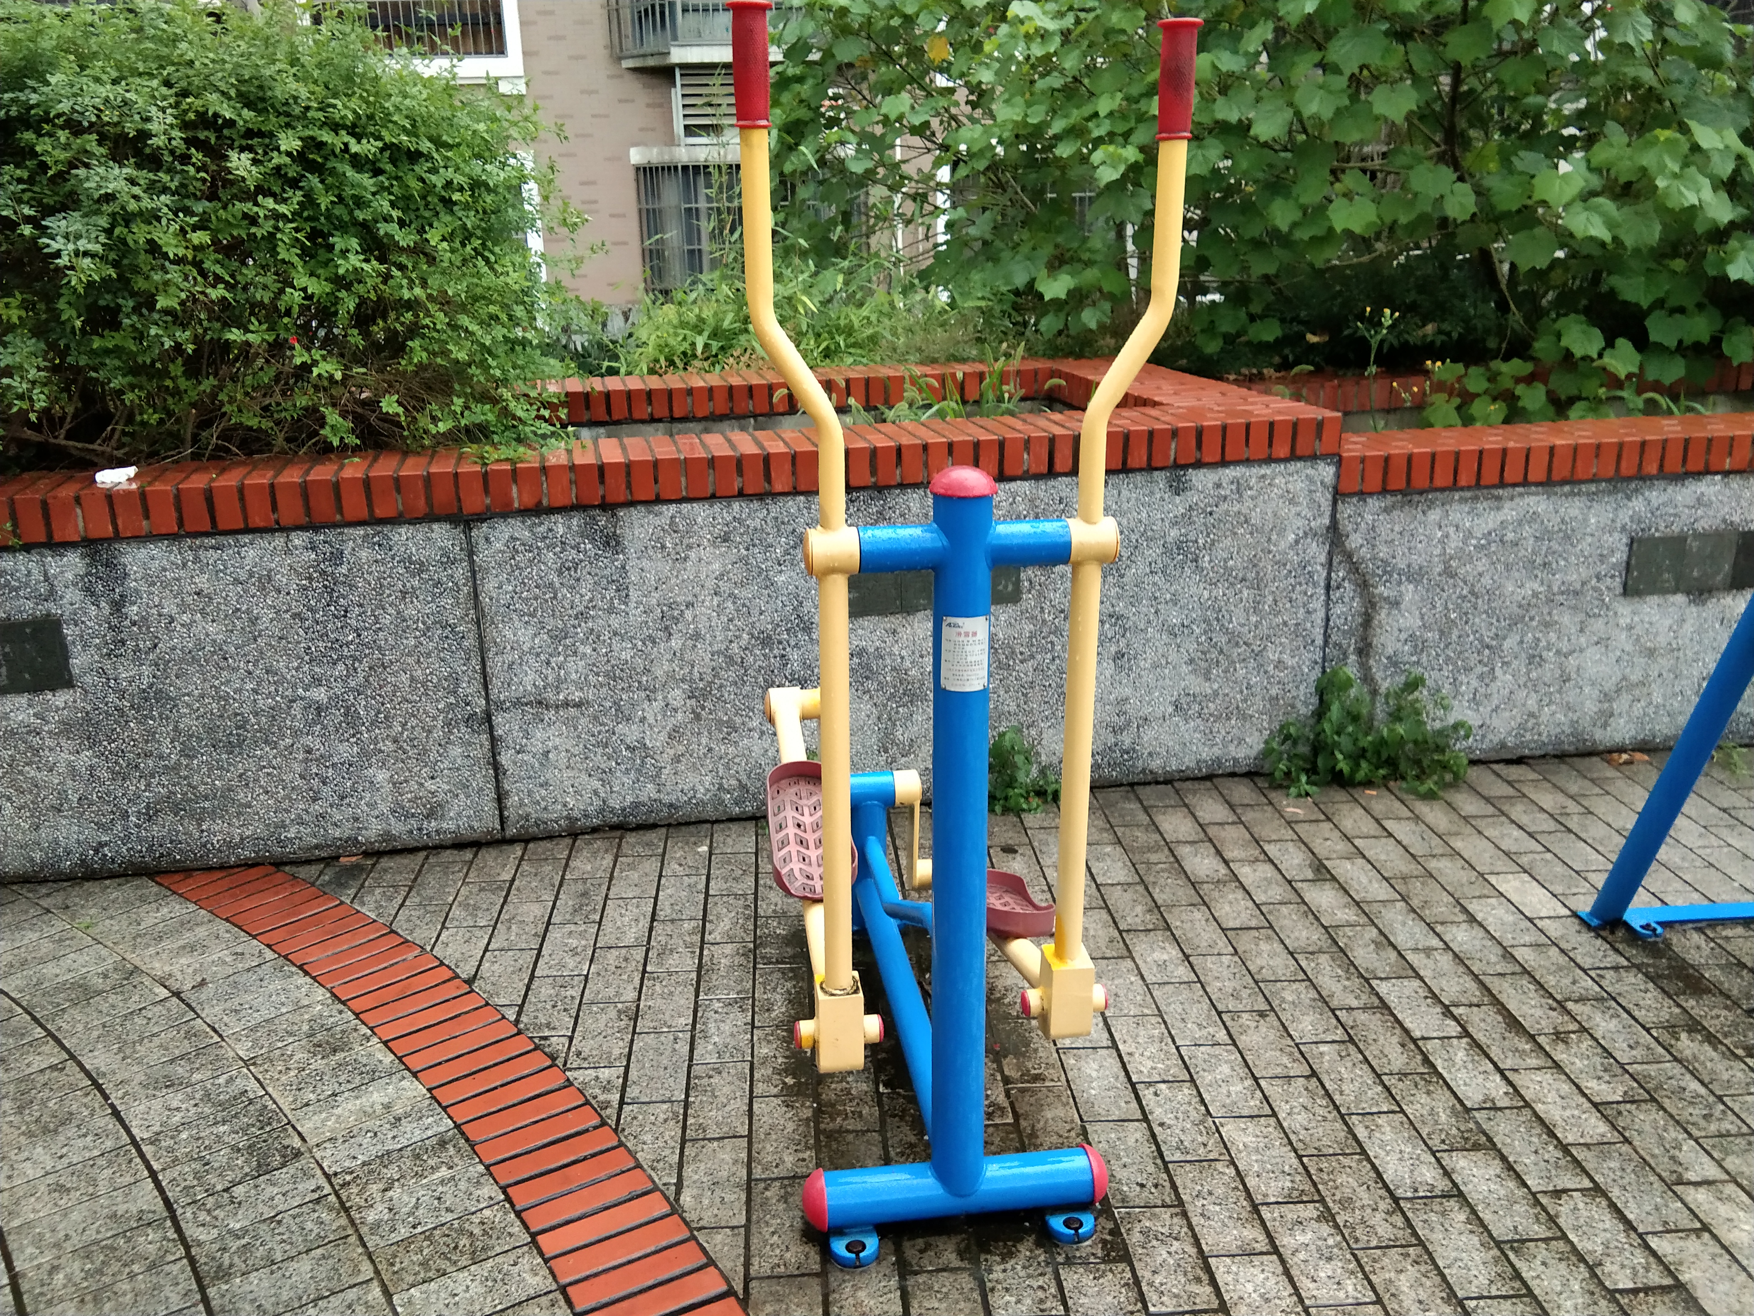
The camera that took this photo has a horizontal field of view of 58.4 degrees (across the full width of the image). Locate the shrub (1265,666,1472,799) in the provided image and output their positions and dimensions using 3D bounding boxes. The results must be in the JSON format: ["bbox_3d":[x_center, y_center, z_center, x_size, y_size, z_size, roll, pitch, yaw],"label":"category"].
[{"bbox_3d":[1.296,0.194,4.113,0.530,0.260,0.240,-3,16,-9],"label":"shrub"}]

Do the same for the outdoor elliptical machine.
[{"bbox_3d":[0.050,-0.108,2.623,0.587,1.718,1.151,-3,16,-8],"label":"outdoor elliptical machine"}]

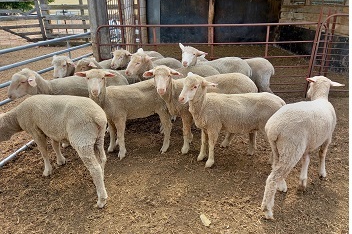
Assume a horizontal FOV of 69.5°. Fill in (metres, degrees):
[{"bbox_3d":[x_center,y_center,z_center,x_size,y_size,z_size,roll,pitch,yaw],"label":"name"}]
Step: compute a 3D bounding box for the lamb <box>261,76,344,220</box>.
[{"bbox_3d":[0.860,0.169,1.791,0.820,0.840,0.320,-21,31,-38],"label":"lamb"}]

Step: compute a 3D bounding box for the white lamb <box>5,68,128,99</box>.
[{"bbox_3d":[-1.004,-0.142,2.660,1.080,0.790,0.320,-8,25,-14],"label":"white lamb"}]

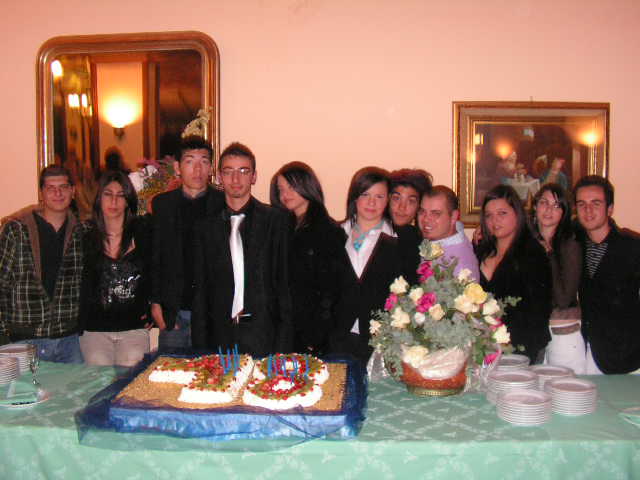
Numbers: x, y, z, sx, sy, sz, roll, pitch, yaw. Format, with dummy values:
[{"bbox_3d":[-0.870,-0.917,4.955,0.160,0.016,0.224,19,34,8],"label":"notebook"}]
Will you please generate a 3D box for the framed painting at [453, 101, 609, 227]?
[{"bbox_3d":[1.212,-0.433,3.832,0.878,0.711,0.060,1,3,4],"label":"framed painting"}]

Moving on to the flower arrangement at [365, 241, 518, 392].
[{"bbox_3d":[0.501,0.306,2.702,0.570,0.601,0.480,0,3,0],"label":"flower arrangement"}]

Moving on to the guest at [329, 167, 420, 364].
[{"bbox_3d":[0.251,0.502,3.163,0.450,1.677,0.320,1,3,18],"label":"guest"}]

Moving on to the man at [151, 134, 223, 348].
[{"bbox_3d":[-0.617,0.410,3.378,0.500,1.828,0.310,0,3,-3],"label":"man"}]

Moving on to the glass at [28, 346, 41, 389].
[{"bbox_3d":[-1.169,0.517,2.721,0.050,0.161,0.050,0,3,0],"label":"glass"}]

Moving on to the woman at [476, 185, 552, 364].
[{"bbox_3d":[0.909,0.544,3.185,0.420,1.596,0.320,2,4,28],"label":"woman"}]

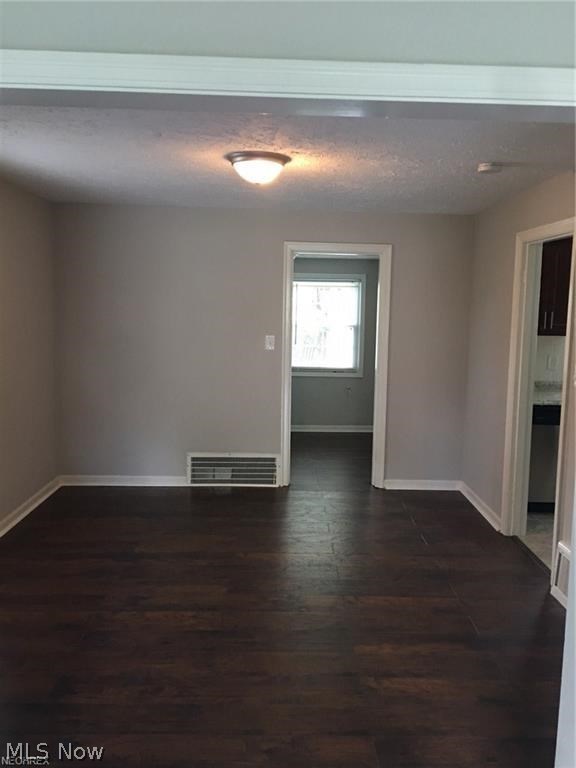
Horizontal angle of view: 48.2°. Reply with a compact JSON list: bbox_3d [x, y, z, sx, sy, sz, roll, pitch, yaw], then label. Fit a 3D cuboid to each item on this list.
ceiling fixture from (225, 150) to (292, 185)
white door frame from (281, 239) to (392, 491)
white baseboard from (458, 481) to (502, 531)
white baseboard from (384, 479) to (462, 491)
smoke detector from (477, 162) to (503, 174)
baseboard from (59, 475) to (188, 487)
[{"bbox_3d":[-0.160,-1.154,3.487,0.360,0.135,0.360,1,8,-1],"label":"ceiling fixture"},{"bbox_3d":[0.417,-0.135,5.657,0.915,2.144,0.150,1,8,-1],"label":"white door frame"},{"bbox_3d":[1.548,0.977,5.239,0.018,0.089,1.030,1,8,-1],"label":"white baseboard"},{"bbox_3d":[1.204,0.906,5.735,0.694,0.089,0.018,1,8,-1],"label":"white baseboard"},{"bbox_3d":[1.122,-1.192,3.572,0.134,0.040,0.134,1,7,-1],"label":"smoke detector"},{"bbox_3d":[-1.454,0.863,5.694,1.125,0.089,0.018,1,8,-1],"label":"baseboard"}]

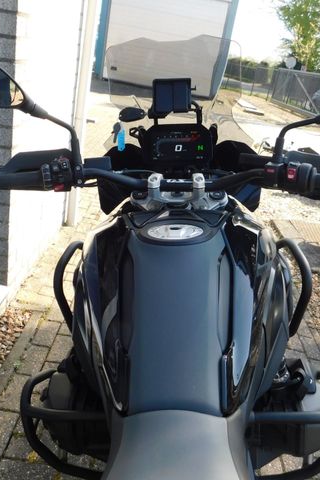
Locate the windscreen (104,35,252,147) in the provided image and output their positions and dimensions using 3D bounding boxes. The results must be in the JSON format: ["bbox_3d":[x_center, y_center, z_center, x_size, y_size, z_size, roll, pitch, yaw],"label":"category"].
[{"bbox_3d":[0.053,-0.400,1.214,0.405,0.370,0.110,0,57,2],"label":"windscreen"}]

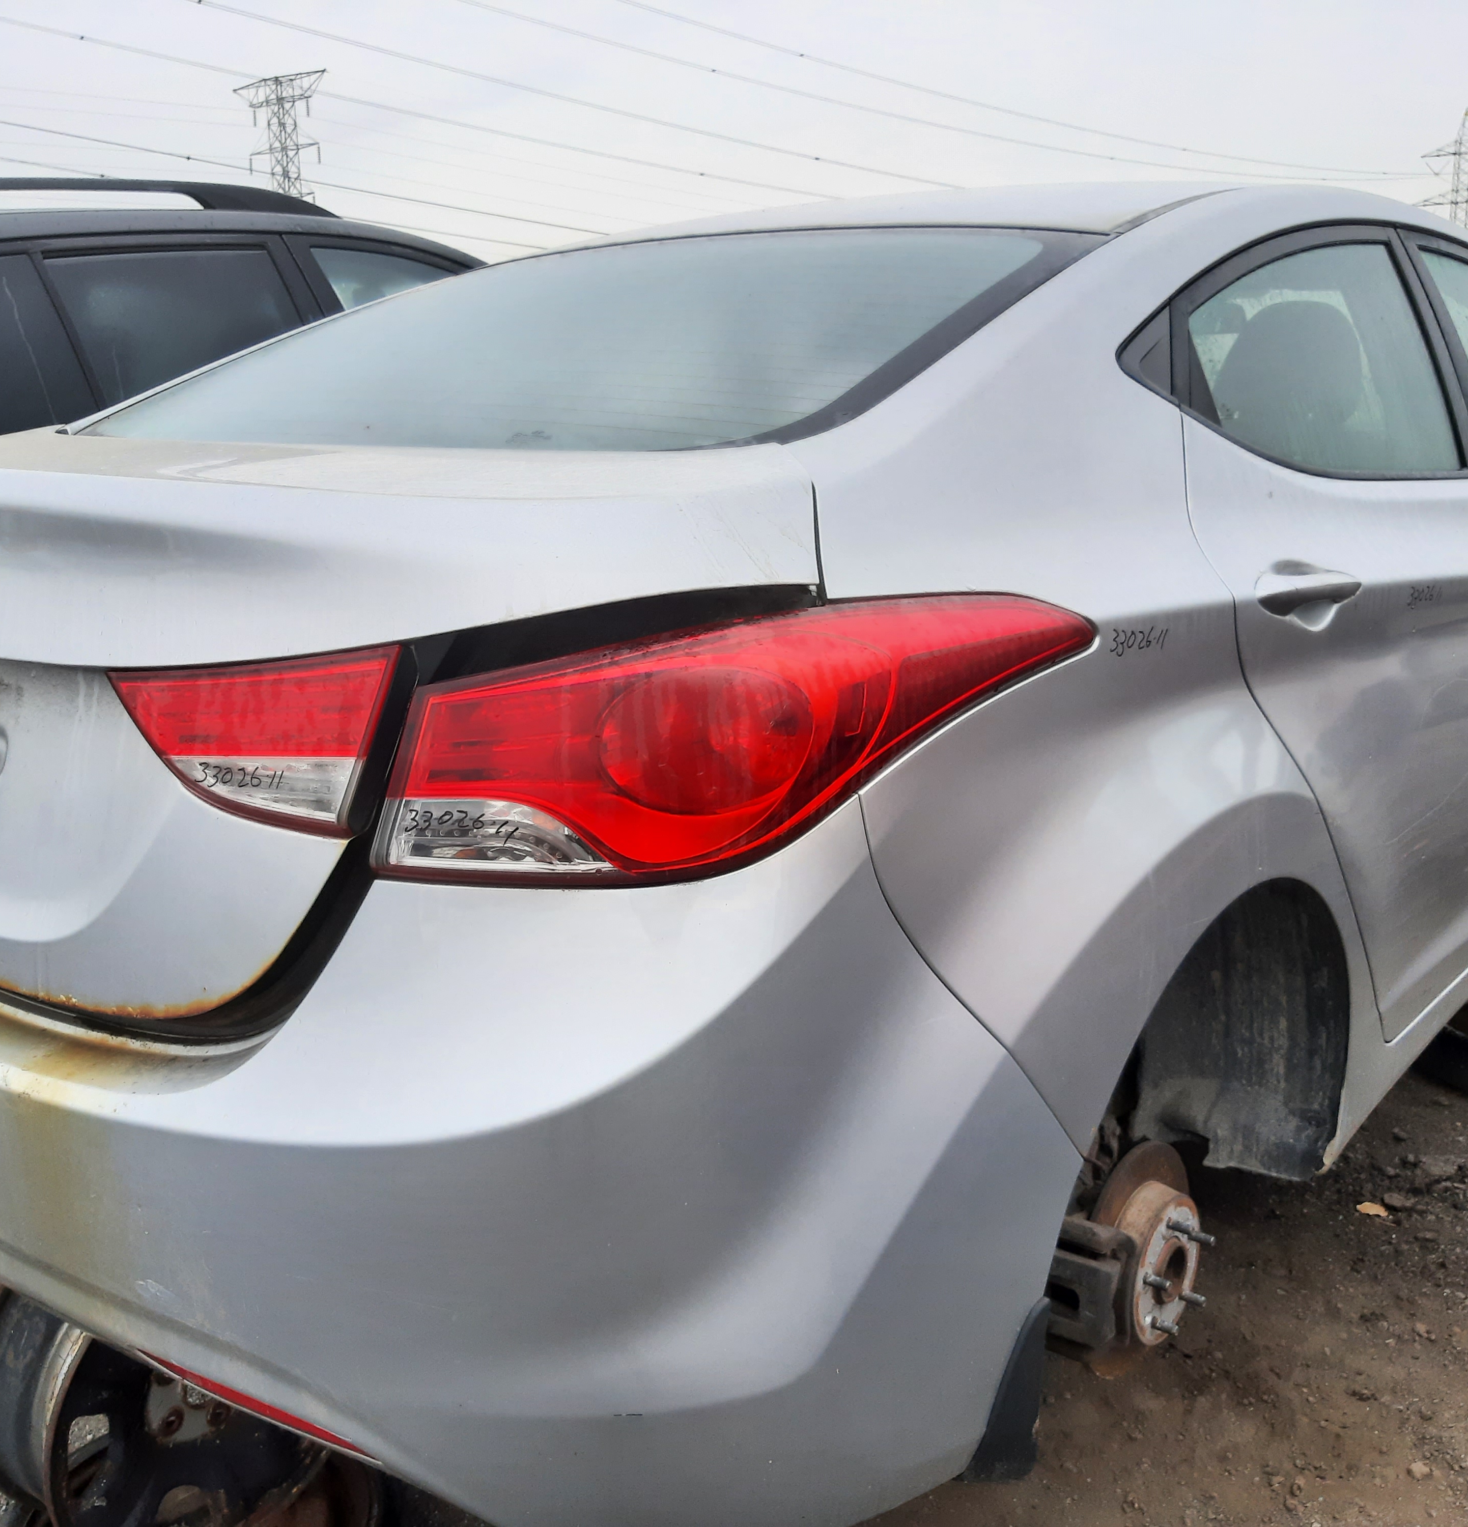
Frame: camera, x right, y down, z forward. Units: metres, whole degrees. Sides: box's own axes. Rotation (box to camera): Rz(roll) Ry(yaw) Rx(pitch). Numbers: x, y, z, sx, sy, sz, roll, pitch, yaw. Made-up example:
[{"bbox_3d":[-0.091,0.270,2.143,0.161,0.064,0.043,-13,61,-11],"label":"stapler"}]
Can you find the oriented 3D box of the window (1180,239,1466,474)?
[{"bbox_3d":[0.766,-0.533,1.974,0.060,0.380,0.830,-21,-4,42],"label":"window"}]

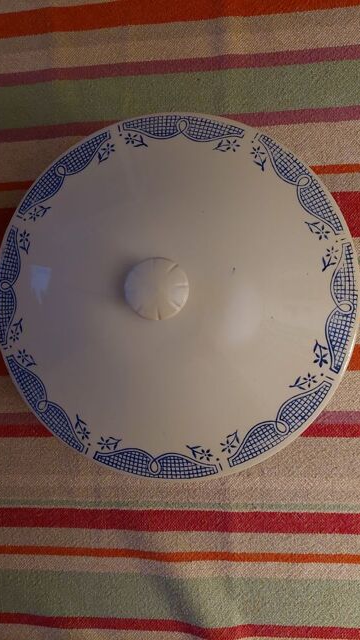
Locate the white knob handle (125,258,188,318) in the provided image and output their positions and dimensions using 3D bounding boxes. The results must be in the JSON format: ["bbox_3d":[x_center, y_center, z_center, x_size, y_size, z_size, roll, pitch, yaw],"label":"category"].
[{"bbox_3d":[-0.012,-0.016,0.247,0.034,0.026,0.034,0,89,5],"label":"white knob handle"}]

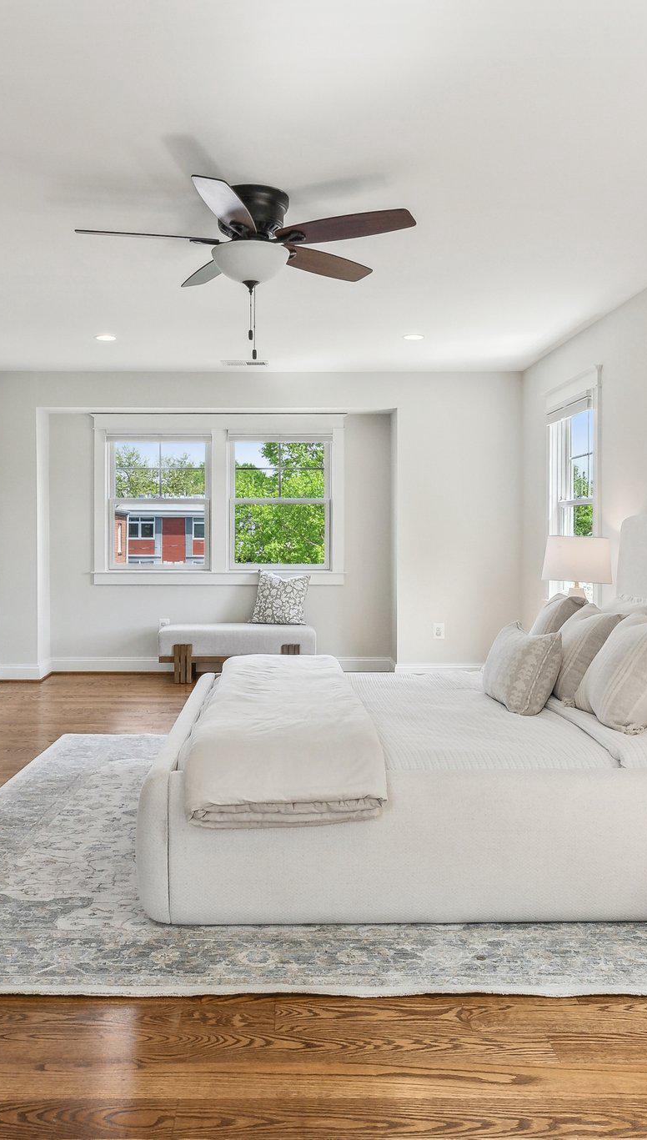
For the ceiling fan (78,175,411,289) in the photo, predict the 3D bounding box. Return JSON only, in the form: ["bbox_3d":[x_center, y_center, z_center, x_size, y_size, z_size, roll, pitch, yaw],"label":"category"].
[{"bbox_3d":[-0.281,-1.274,3.550,1.310,0.380,1.310,0,2,-2],"label":"ceiling fan"}]

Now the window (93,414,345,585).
[{"bbox_3d":[-0.885,-0.603,7.660,2.160,1.450,0.110,0,2,-2],"label":"window"}]

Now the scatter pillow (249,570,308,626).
[{"bbox_3d":[-0.370,0.218,7.470,0.460,0.460,0.140,0,-13,-2],"label":"scatter pillow"}]

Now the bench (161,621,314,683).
[{"bbox_3d":[-0.688,0.669,7.330,1.250,0.440,0.460,0,2,-2],"label":"bench"}]

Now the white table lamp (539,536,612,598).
[{"bbox_3d":[1.525,0.125,5.400,0.405,0.685,0.405,0,2,-2],"label":"white table lamp"}]

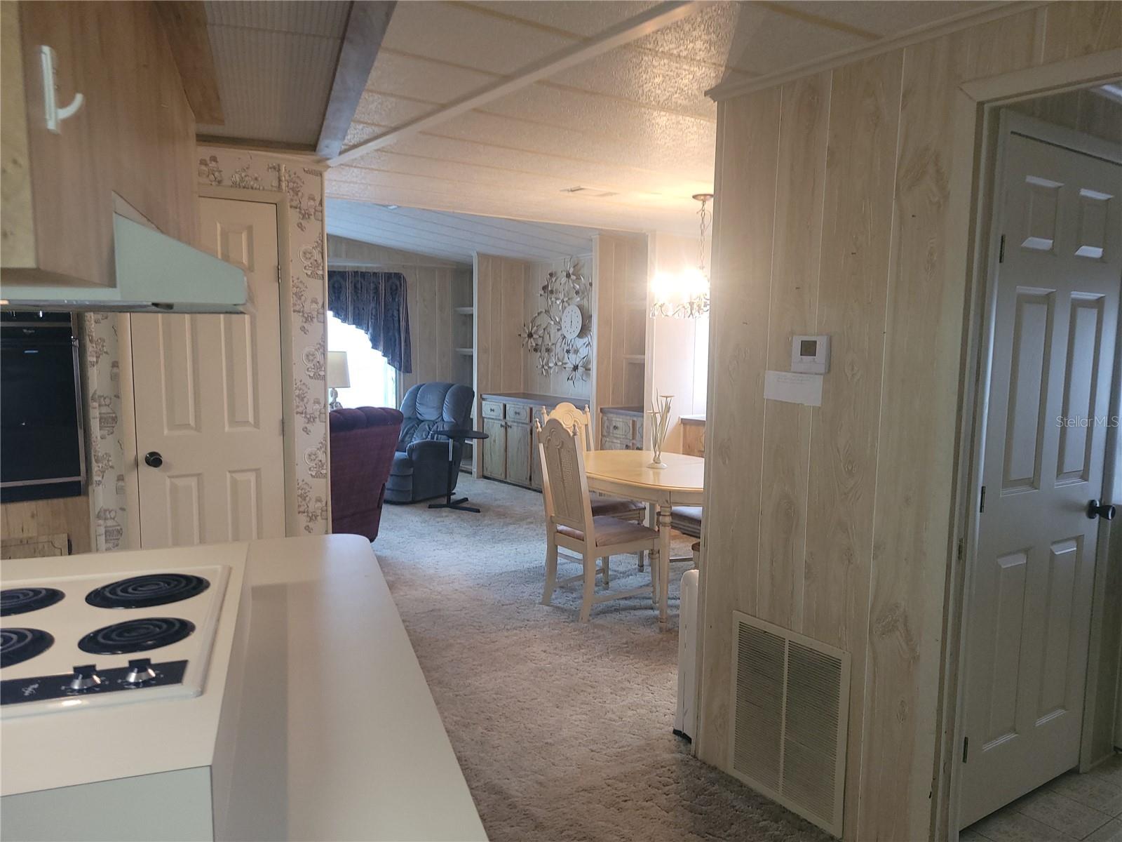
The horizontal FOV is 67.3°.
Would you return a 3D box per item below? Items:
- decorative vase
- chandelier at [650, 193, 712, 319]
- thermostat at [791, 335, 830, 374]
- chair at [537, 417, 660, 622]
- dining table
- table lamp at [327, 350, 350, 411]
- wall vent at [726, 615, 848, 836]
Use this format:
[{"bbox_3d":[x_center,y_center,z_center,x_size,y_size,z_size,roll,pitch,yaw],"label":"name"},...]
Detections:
[{"bbox_3d":[0.560,0.054,4.810,0.120,0.430,0.130,-3,8,-35],"label":"decorative vase"},{"bbox_3d":[0.798,-0.921,4.750,0.580,0.700,0.580,-3,8,-35],"label":"chandelier"},{"bbox_3d":[0.754,-0.199,2.534,0.025,0.108,0.125,-3,8,-35],"label":"thermostat"},{"bbox_3d":[0.213,0.501,4.682,0.600,1.060,0.480,-3,8,-35],"label":"chair"},{"bbox_3d":[0.569,0.641,4.874,0.960,0.750,1.420,-3,7,-30],"label":"dining table"},{"bbox_3d":[-2.134,-0.324,7.908,0.320,0.680,0.320,-3,8,-35],"label":"table lamp"},{"bbox_3d":[0.717,0.948,2.695,0.015,0.573,0.468,-3,8,-35],"label":"wall vent"}]

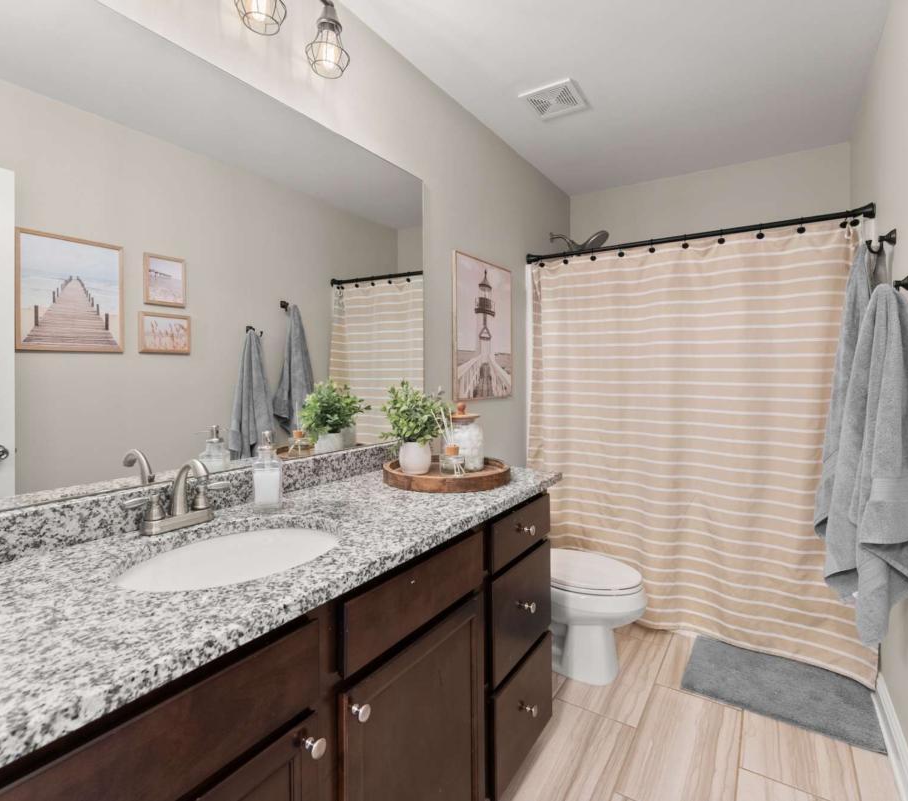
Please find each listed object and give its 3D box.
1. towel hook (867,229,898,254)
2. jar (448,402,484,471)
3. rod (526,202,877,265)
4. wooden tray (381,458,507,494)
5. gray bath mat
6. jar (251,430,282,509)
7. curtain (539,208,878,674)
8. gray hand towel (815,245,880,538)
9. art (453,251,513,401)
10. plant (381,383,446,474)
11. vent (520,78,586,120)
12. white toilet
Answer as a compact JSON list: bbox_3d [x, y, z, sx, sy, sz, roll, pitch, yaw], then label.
[{"bbox_3d":[1.437,-0.538,1.569,0.079,0.076,0.091,1,2,33],"label":"towel hook"},{"bbox_3d":[0.035,0.134,1.737,0.146,0.232,0.146,0,2,0],"label":"jar"},{"bbox_3d":[1.054,-0.785,2.297,1.510,0.060,0.060,2,4,34],"label":"rod"},{"bbox_3d":[-0.024,0.242,1.597,0.420,0.040,0.420,0,3,0],"label":"wooden tray"},{"bbox_3d":[1.261,1.097,1.821,0.600,0.018,0.430,2,4,34],"label":"gray bath mat"},{"bbox_3d":[-0.495,0.183,1.240,0.075,0.200,0.085,-2,4,-32],"label":"jar"},{"bbox_3d":[1.071,0.164,2.311,1.505,1.858,0.162,1,2,33],"label":"curtain"},{"bbox_3d":[1.350,-0.030,1.572,0.180,0.940,0.280,2,4,34],"label":"gray hand towel"},{"bbox_3d":[0.158,-0.356,2.360,0.024,0.677,0.561,1,2,33],"label":"art"},{"bbox_3d":[-0.133,0.097,1.655,0.207,0.303,0.207,0,2,0],"label":"plant"},{"bbox_3d":[0.453,-1.342,2.098,0.240,0.025,0.260,2,4,34],"label":"vent"},{"bbox_3d":[0.459,0.761,2.142,0.757,0.757,0.424,1,2,33],"label":"white toilet"}]

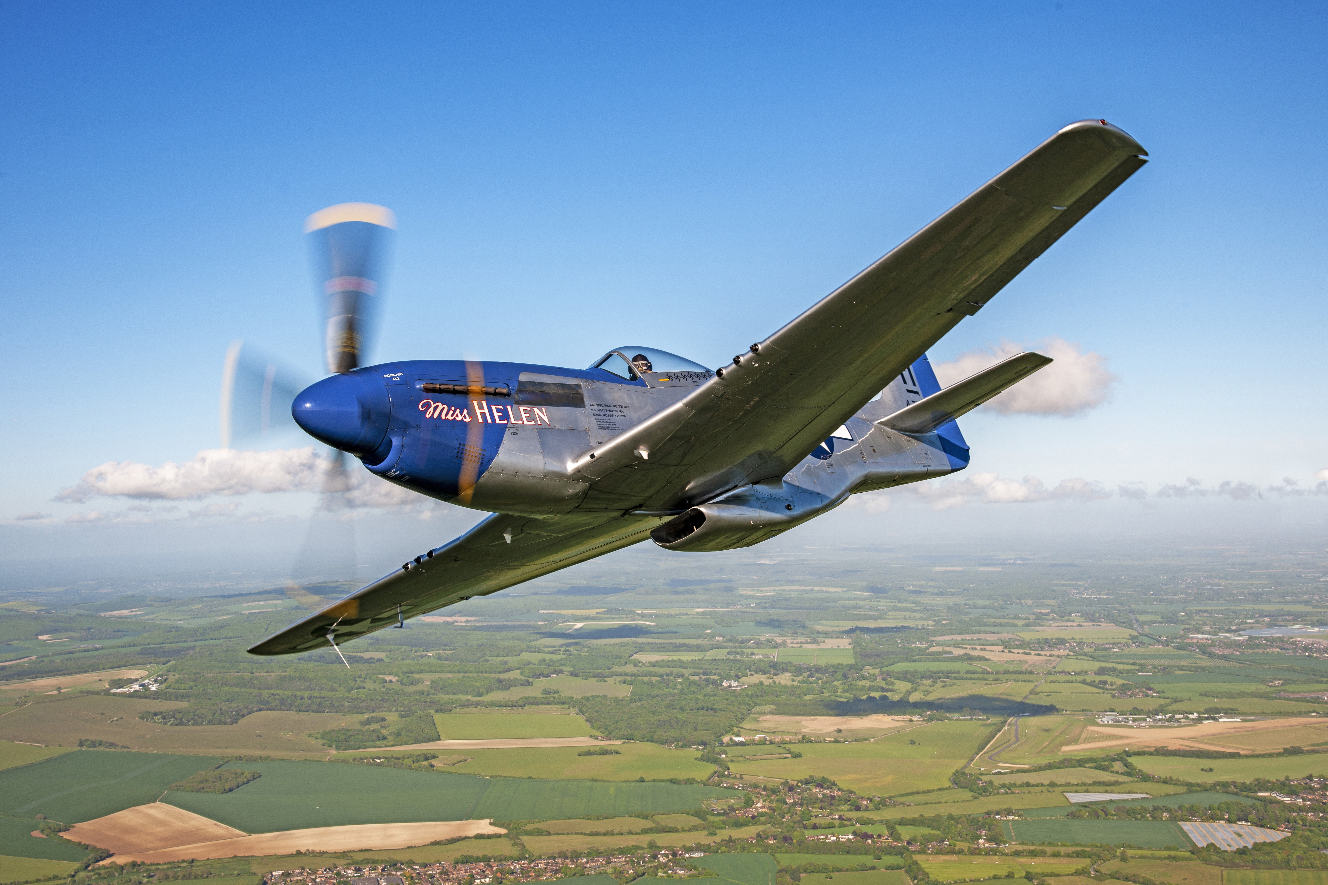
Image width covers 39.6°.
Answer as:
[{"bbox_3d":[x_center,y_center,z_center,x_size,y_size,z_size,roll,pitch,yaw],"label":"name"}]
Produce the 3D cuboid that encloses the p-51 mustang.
[{"bbox_3d":[0.334,-0.147,18.212,11.280,3.180,9.830,-31,-22,36],"label":"p-51 mustang"}]

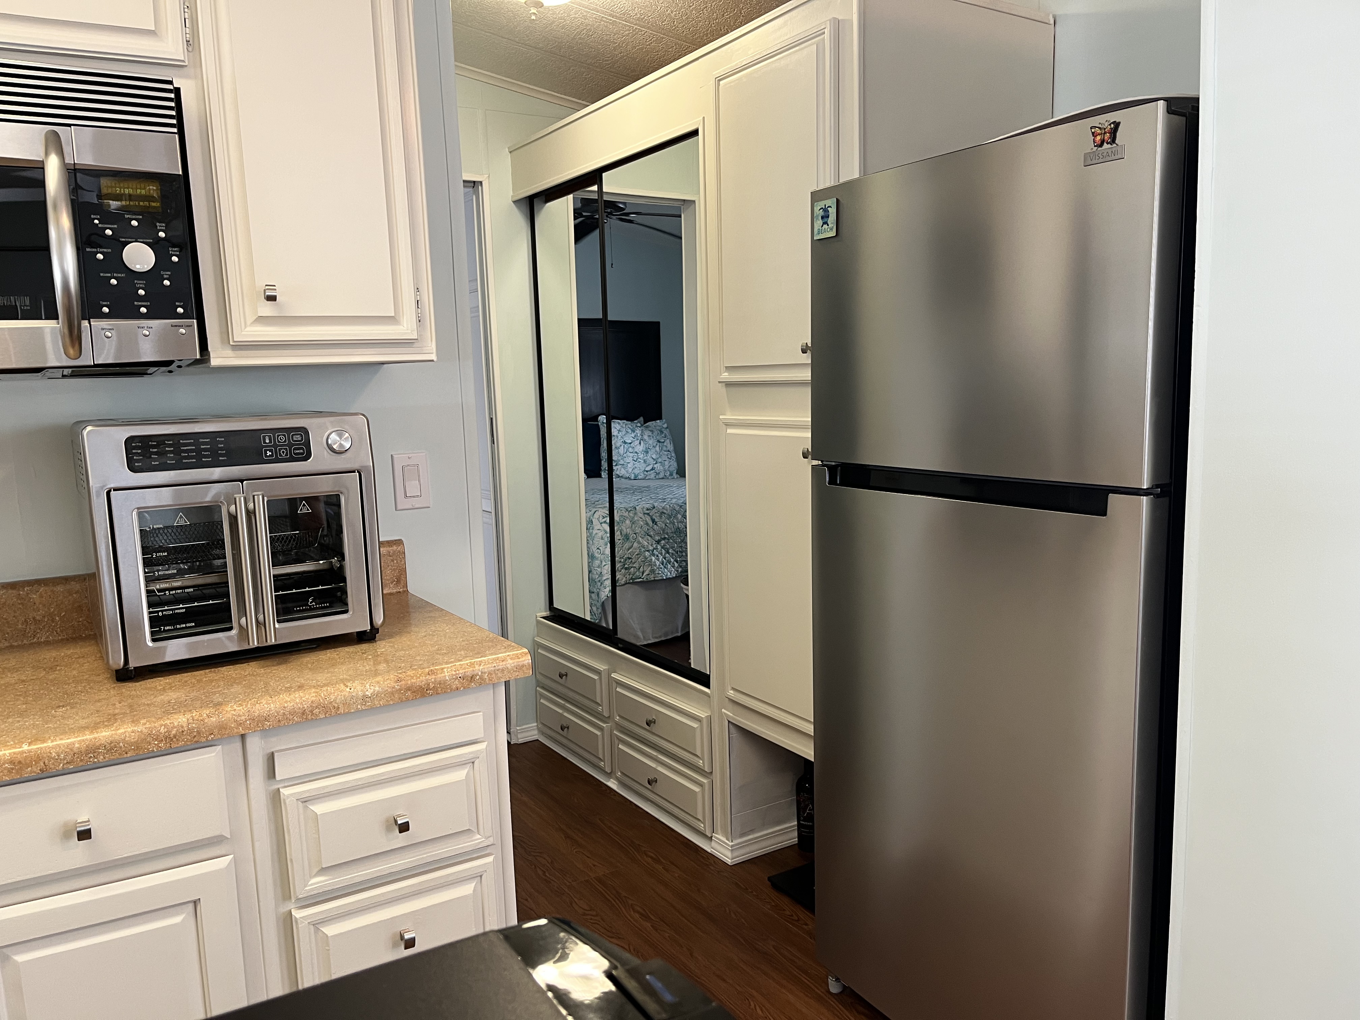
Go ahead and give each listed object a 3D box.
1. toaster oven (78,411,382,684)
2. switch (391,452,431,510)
[{"bbox_3d":[-0.761,0.031,1.721,0.409,0.378,0.397,-7,10,-32],"label":"toaster oven"},{"bbox_3d":[-0.546,-0.058,2.077,0.070,0.115,0.013,-7,10,-30],"label":"switch"}]

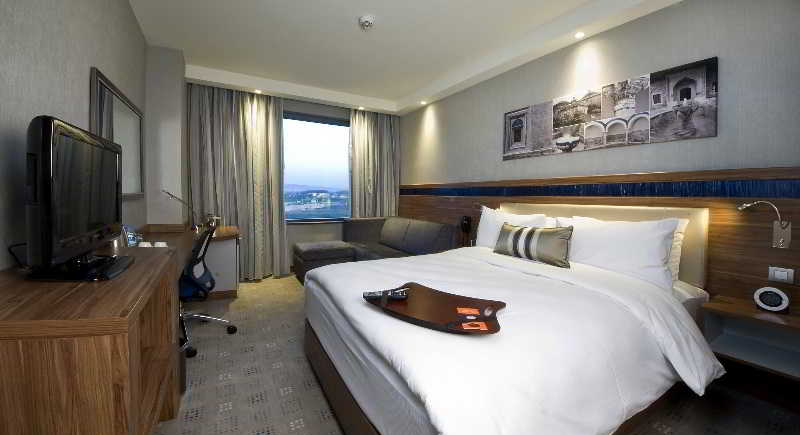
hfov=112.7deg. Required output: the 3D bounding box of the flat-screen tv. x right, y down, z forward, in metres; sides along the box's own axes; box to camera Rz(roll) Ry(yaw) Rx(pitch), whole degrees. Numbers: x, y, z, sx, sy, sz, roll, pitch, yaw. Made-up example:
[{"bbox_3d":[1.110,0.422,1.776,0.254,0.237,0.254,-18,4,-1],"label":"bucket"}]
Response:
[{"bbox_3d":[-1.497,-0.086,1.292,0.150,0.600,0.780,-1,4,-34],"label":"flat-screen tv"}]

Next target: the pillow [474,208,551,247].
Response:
[{"bbox_3d":[0.982,0.127,2.447,0.170,0.450,0.640,23,-9,-33],"label":"pillow"}]

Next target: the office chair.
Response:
[{"bbox_3d":[-1.614,0.491,1.995,0.620,0.890,0.620,-1,4,-34],"label":"office chair"}]

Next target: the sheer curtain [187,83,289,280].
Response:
[{"bbox_3d":[-2.045,-0.365,3.427,1.120,2.400,0.180,-1,4,-34],"label":"sheer curtain"}]

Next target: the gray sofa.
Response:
[{"bbox_3d":[-0.401,0.465,3.559,1.580,0.840,1.720,-1,4,-34],"label":"gray sofa"}]

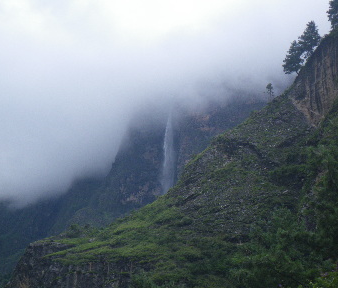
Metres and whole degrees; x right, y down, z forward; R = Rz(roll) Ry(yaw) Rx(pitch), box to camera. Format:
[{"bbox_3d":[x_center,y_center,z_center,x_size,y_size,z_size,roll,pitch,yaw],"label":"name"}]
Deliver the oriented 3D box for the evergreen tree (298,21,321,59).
[{"bbox_3d":[26.240,-19.510,290.000,4.480,7.100,4.350,0,-10,0],"label":"evergreen tree"}]

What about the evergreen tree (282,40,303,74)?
[{"bbox_3d":[22.900,-16.040,288.000,4.080,6.310,3.960,0,-10,0],"label":"evergreen tree"}]

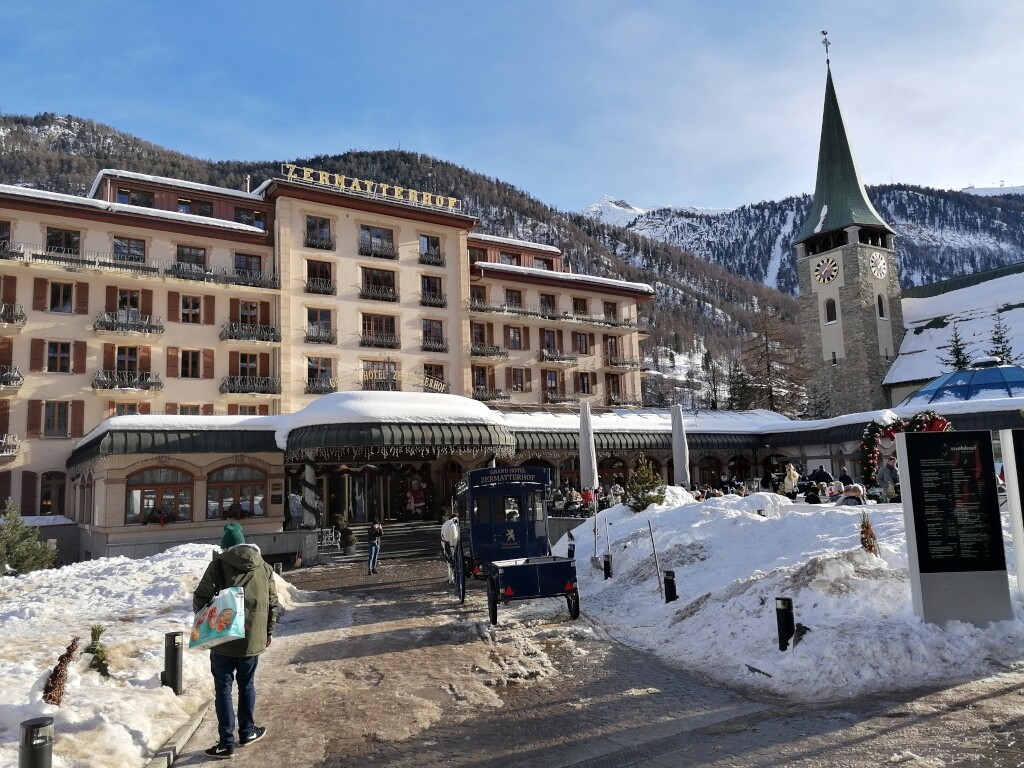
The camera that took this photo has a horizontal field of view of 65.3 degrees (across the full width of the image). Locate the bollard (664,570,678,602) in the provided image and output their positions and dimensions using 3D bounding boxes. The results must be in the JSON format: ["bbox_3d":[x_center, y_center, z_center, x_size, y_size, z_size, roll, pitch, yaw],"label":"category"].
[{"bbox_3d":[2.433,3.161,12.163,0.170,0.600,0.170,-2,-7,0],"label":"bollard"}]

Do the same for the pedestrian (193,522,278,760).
[{"bbox_3d":[-2.233,2.031,6.461,0.680,1.780,0.520,-1,-7,-13],"label":"pedestrian"}]

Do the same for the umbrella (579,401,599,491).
[{"bbox_3d":[3.250,2.812,33.038,0.750,4.200,0.750,-2,-7,0],"label":"umbrella"}]

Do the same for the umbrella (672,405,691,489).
[{"bbox_3d":[7.700,3.048,35.638,0.750,4.200,0.750,-2,-7,0],"label":"umbrella"}]

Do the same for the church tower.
[{"bbox_3d":[32.035,-11.278,76.435,6.900,40.980,6.900,3,-9,-34],"label":"church tower"}]

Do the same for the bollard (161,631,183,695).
[{"bbox_3d":[-3.544,2.961,8.358,0.170,0.680,0.170,-2,-7,0],"label":"bollard"}]

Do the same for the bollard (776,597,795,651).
[{"bbox_3d":[2.889,2.563,8.360,0.170,0.640,0.170,-2,-7,0],"label":"bollard"}]

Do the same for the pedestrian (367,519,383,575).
[{"bbox_3d":[-4.371,5.156,25.304,0.500,1.660,0.420,4,-10,-41],"label":"pedestrian"}]

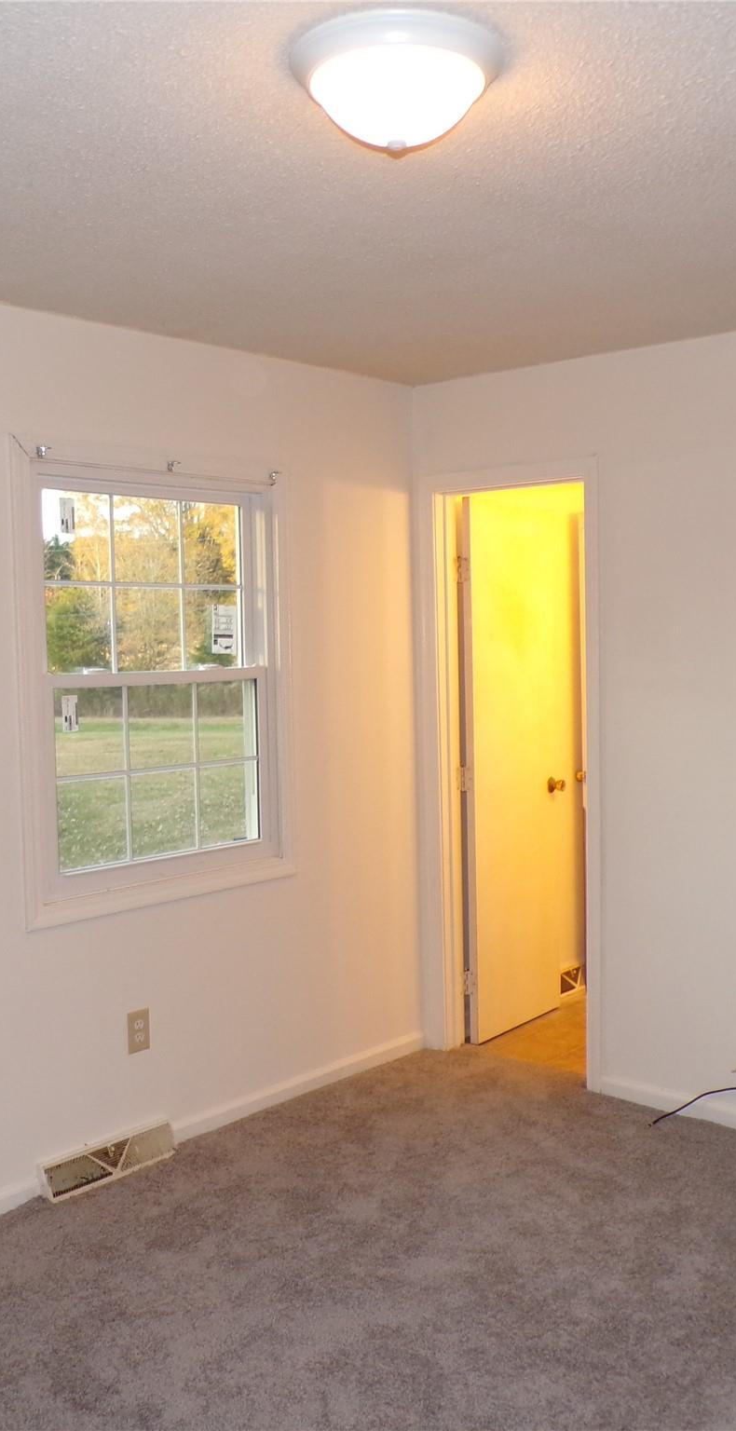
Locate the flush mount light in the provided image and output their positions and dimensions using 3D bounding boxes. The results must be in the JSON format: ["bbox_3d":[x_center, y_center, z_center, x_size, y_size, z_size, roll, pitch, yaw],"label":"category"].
[{"bbox_3d":[0.043,-0.931,2.010,0.325,0.140,0.325,-1,4,0],"label":"flush mount light"}]

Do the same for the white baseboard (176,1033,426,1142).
[{"bbox_3d":[-0.188,1.241,4.478,0.016,0.066,1.205,2,5,41],"label":"white baseboard"}]

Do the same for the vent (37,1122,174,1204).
[{"bbox_3d":[-0.741,1.282,3.816,0.063,0.088,0.450,2,5,41],"label":"vent"}]

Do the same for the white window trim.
[{"bbox_3d":[-0.613,-0.111,3.978,0.090,1.325,1.045,2,5,41],"label":"white window trim"}]

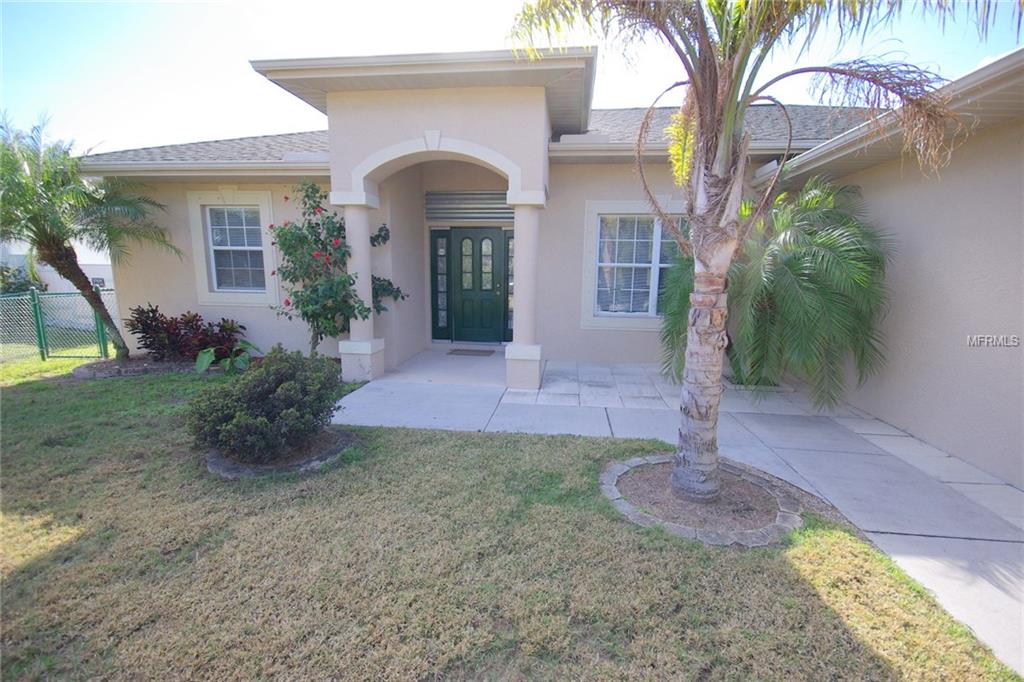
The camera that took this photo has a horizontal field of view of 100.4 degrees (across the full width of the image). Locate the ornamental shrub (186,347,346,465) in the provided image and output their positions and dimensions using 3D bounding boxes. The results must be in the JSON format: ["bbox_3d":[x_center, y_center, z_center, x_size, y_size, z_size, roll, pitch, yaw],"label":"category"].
[{"bbox_3d":[-1.957,0.417,3.472,1.140,0.760,1.060,2,10,8],"label":"ornamental shrub"}]

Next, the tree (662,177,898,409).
[{"bbox_3d":[2.699,-0.583,4.822,1.850,2.320,1.850,2,10,8],"label":"tree"}]

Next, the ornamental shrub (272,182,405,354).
[{"bbox_3d":[-2.138,-0.763,5.243,1.600,2.220,1.000,2,10,8],"label":"ornamental shrub"}]

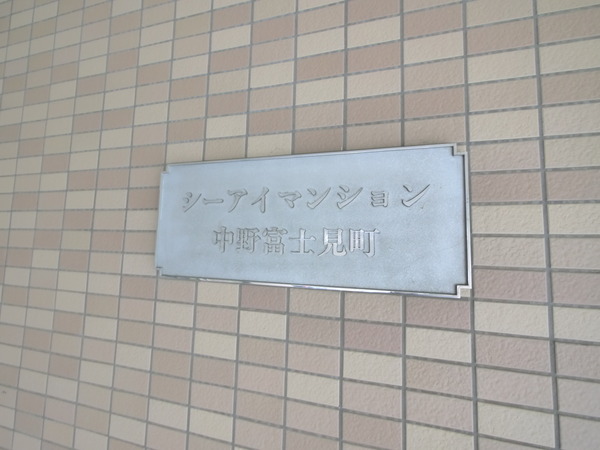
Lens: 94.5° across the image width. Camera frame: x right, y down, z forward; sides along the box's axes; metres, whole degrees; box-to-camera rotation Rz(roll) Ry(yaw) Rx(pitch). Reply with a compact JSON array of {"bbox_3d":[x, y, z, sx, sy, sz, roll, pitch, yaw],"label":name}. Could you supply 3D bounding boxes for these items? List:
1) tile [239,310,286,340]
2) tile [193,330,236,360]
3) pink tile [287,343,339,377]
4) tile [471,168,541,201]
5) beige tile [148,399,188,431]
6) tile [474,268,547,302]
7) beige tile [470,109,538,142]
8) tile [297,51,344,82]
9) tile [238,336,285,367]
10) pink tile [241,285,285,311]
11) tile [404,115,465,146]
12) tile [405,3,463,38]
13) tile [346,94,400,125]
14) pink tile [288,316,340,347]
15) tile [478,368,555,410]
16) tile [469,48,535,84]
[{"bbox_3d":[-0.070,0.188,0.529,0.095,0.045,0.010,0,-5,16],"label":"tile"},{"bbox_3d":[-0.168,0.238,0.553,0.095,0.045,0.010,0,-5,16],"label":"tile"},{"bbox_3d":[0.024,0.238,0.496,0.095,0.045,0.009,0,-5,17],"label":"pink tile"},{"bbox_3d":[0.321,-0.058,0.434,0.095,0.045,0.010,0,-5,17],"label":"tile"},{"bbox_3d":[-0.267,0.388,0.569,0.095,0.045,0.009,0,-5,16],"label":"beige tile"},{"bbox_3d":[0.318,0.091,0.423,0.095,0.045,0.009,0,-5,17],"label":"tile"},{"bbox_3d":[0.324,-0.159,0.444,0.095,0.045,0.009,0,-5,17],"label":"beige tile"},{"bbox_3d":[0.040,-0.305,0.539,0.095,0.045,0.010,0,-5,17],"label":"tile"},{"bbox_3d":[-0.071,0.237,0.523,0.095,0.045,0.010,0,-5,17],"label":"tile"},{"bbox_3d":[-0.068,0.140,0.534,0.095,0.045,0.009,0,-5,16],"label":"pink tile"},{"bbox_3d":[0.229,-0.158,0.473,0.095,0.045,0.009,0,-5,17],"label":"tile"},{"bbox_3d":[0.233,-0.357,0.491,0.095,0.045,0.010,0,-5,16],"label":"tile"},{"bbox_3d":[0.133,-0.208,0.506,0.095,0.045,0.010,0,-5,16],"label":"tile"},{"bbox_3d":[0.027,0.190,0.501,0.095,0.045,0.009,0,-5,17],"label":"pink tile"},{"bbox_3d":[0.313,0.239,0.411,0.095,0.045,0.010,0,-5,16],"label":"tile"},{"bbox_3d":[0.328,-0.257,0.455,0.095,0.045,0.009,0,-5,16],"label":"tile"}]

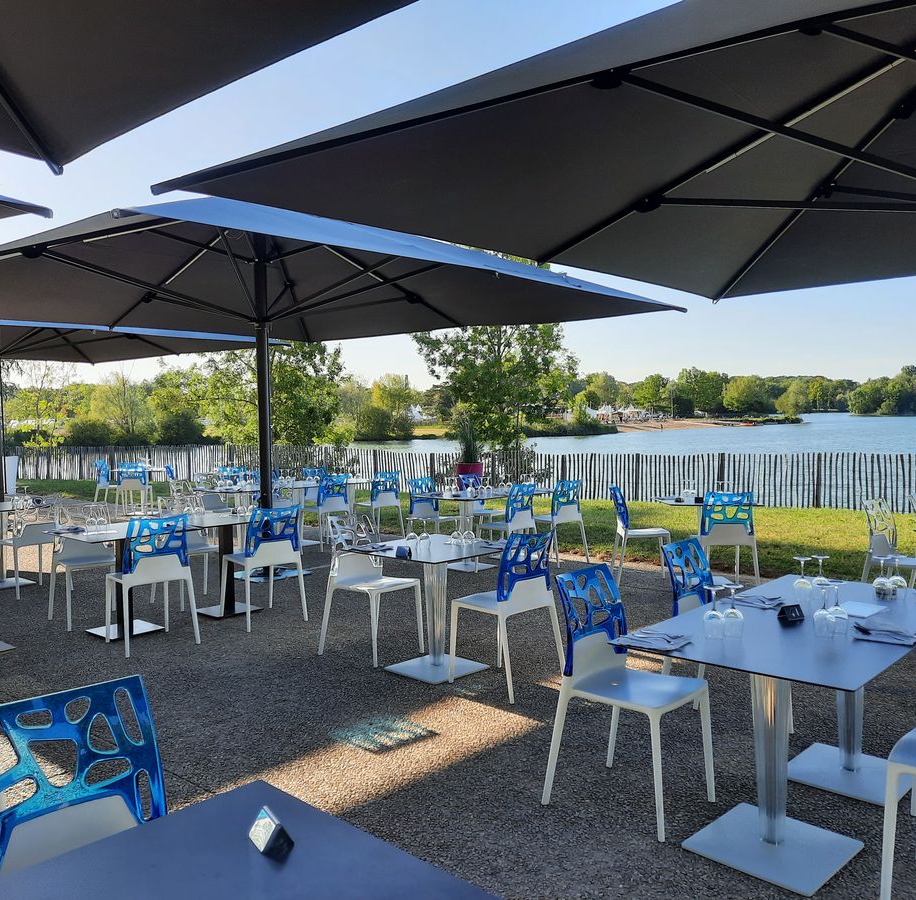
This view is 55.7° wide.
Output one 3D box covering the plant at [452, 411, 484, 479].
[{"bbox_3d":[0.212,0.100,15.938,0.600,1.650,0.600,-1,2,0],"label":"plant"}]

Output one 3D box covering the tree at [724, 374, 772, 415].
[{"bbox_3d":[80.166,-15.092,240.000,13.500,11.500,13.000,-1,2,0],"label":"tree"}]

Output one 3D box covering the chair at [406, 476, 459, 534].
[{"bbox_3d":[-0.223,0.737,8.945,0.515,0.885,0.500,1,3,41],"label":"chair"}]

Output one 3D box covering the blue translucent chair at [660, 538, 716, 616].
[{"bbox_3d":[1.240,0.891,4.063,0.515,0.885,0.500,1,3,40],"label":"blue translucent chair"}]

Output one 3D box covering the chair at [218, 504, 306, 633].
[{"bbox_3d":[-1.471,0.841,6.515,0.498,0.879,0.523,-2,2,-41],"label":"chair"}]

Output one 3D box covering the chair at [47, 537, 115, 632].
[{"bbox_3d":[-2.712,0.837,6.377,0.485,0.853,0.500,-2,3,-37],"label":"chair"}]

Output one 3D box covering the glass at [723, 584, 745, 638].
[{"bbox_3d":[0.945,0.552,2.972,0.069,0.173,0.069,1,3,42],"label":"glass"}]

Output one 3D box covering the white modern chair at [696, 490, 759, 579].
[{"bbox_3d":[2.232,0.773,7.320,0.498,0.879,0.523,-1,2,0],"label":"white modern chair"}]

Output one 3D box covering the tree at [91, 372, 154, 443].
[{"bbox_3d":[-32.904,-3.972,85.000,6.300,7.400,6.000,-2,2,-21],"label":"tree"}]

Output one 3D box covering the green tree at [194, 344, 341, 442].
[{"bbox_3d":[-6.154,-1.599,28.000,5.000,5.000,5.000,-1,3,0],"label":"green tree"}]

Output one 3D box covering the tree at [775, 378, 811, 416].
[{"bbox_3d":[63.681,-9.424,165.000,6.800,7.800,6.800,-1,3,0],"label":"tree"}]

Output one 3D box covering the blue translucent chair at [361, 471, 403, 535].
[{"bbox_3d":[-0.978,0.689,10.587,0.515,0.885,0.500,1,3,44],"label":"blue translucent chair"}]

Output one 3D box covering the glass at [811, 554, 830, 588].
[{"bbox_3d":[1.501,0.527,3.585,0.075,0.176,0.075,-1,2,0],"label":"glass"}]

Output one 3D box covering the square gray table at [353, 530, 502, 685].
[{"bbox_3d":[-0.135,0.943,5.162,0.795,0.731,0.795,1,3,42],"label":"square gray table"}]

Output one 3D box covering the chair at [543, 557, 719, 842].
[{"bbox_3d":[0.650,0.903,3.255,0.500,0.853,0.485,1,3,41],"label":"chair"}]

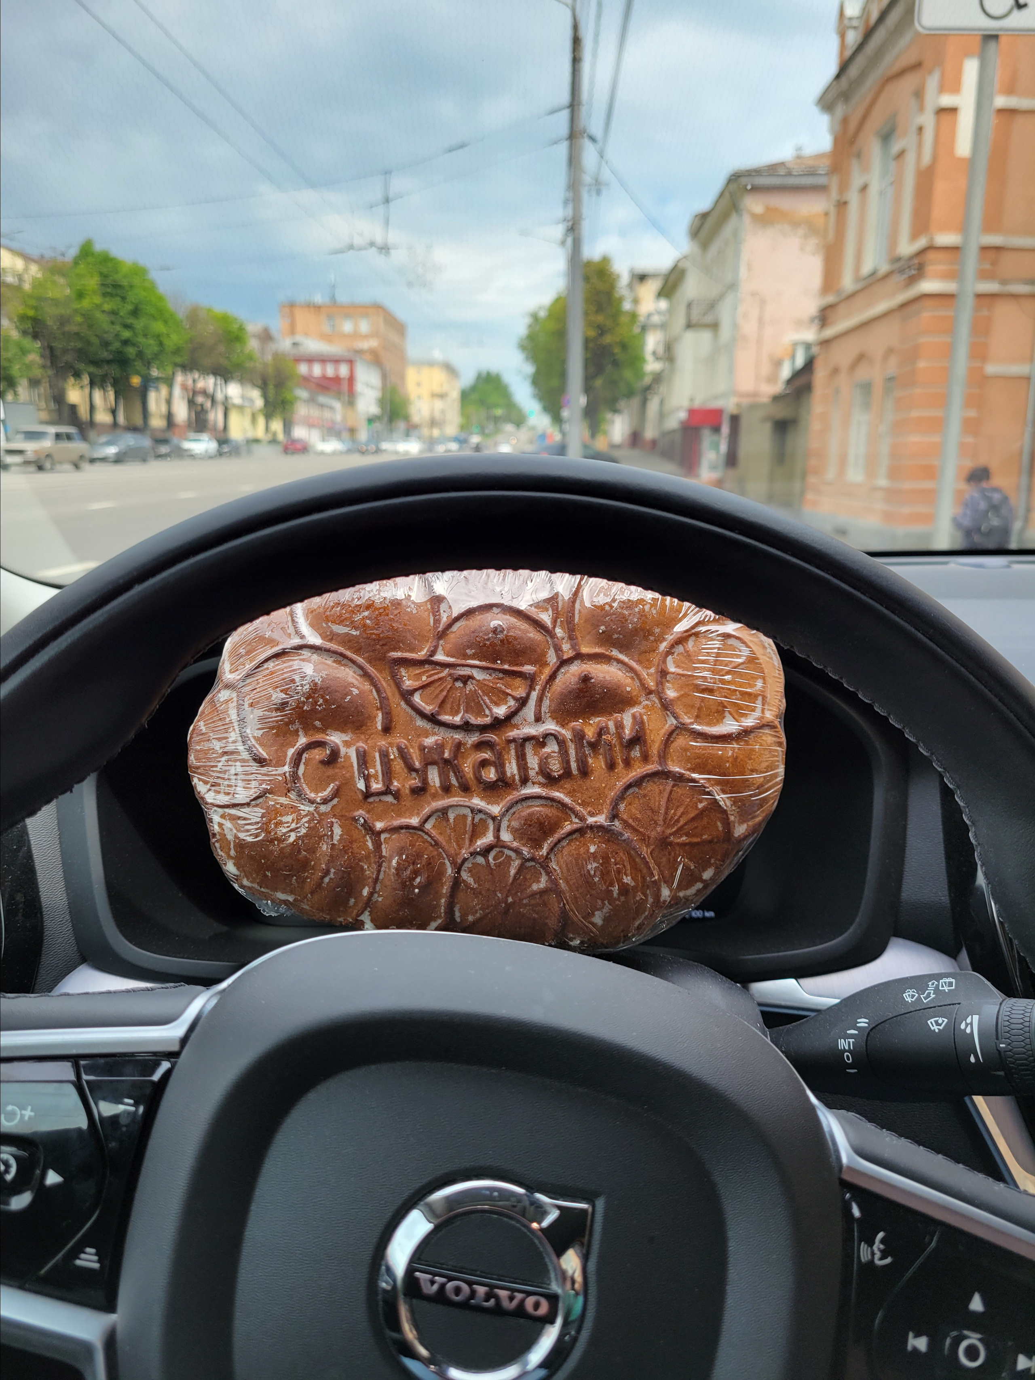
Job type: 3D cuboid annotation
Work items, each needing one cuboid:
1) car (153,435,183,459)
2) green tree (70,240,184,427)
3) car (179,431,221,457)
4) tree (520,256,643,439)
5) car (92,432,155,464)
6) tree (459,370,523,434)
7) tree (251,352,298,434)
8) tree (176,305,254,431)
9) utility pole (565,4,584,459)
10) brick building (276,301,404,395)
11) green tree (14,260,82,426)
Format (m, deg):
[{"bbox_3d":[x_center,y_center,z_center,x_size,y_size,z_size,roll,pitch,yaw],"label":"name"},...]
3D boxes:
[{"bbox_3d":[-19.821,-13.127,55.966,1.800,1.480,4.400,0,14,2],"label":"car"},{"bbox_3d":[-21.730,-19.160,59.107,6.300,11.770,6.300,0,14,2],"label":"green tree"},{"bbox_3d":[-19.032,-14.474,61.299,1.780,1.480,4.300,0,14,0],"label":"car"},{"bbox_3d":[4.071,-21.275,66.851,7.800,12.150,7.800,0,14,2],"label":"tree"},{"bbox_3d":[-19.319,-11.732,50.130,1.800,1.500,4.400,0,14,2],"label":"car"},{"bbox_3d":[-5.820,-66.312,241.125,14.000,14.940,14.000,0,14,2],"label":"tree"},{"bbox_3d":[-22.347,-26.733,96.378,4.400,8.570,4.400,0,14,2],"label":"tree"},{"bbox_3d":[-21.529,-22.204,74.836,5.400,10.320,5.400,0,14,2],"label":"tree"},{"bbox_3d":[1.187,-8.840,21.507,0.320,9.520,0.320,0,14,2],"label":"utility pole"},{"bbox_3d":[-29.361,-54.220,181.550,17.000,21.270,28.000,0,14,2],"label":"brick building"},{"bbox_3d":[-22.848,-16.214,51.593,3.900,9.270,4.200,0,14,2],"label":"green tree"}]

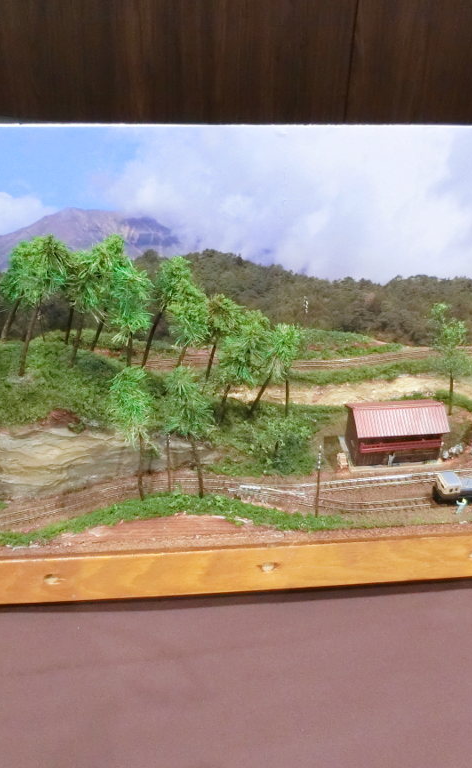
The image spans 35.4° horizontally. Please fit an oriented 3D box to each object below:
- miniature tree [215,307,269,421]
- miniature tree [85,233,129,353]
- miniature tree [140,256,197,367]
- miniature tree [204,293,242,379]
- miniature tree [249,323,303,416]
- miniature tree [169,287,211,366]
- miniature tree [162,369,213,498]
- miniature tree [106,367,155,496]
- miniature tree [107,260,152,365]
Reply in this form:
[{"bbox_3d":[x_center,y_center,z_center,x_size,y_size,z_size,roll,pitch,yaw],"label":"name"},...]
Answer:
[{"bbox_3d":[0.007,-0.016,0.797,0.060,0.143,0.055,-2,33,-5],"label":"miniature tree"},{"bbox_3d":[-0.139,-0.093,0.801,0.045,0.142,0.045,-2,33,-5],"label":"miniature tree"},{"bbox_3d":[-0.073,-0.072,0.804,0.061,0.140,0.055,-2,33,-5],"label":"miniature tree"},{"bbox_3d":[-0.014,-0.046,0.815,0.042,0.119,0.042,-2,33,-5],"label":"miniature tree"},{"bbox_3d":[0.043,-0.013,0.810,0.059,0.120,0.055,-2,33,-5],"label":"miniature tree"},{"bbox_3d":[-0.051,-0.055,0.811,0.046,0.111,0.046,-2,33,-5],"label":"miniature tree"},{"bbox_3d":[-0.045,0.050,0.705,0.049,0.154,0.049,-2,33,-5],"label":"miniature tree"},{"bbox_3d":[-0.100,0.052,0.700,0.045,0.158,0.045,-2,33,-5],"label":"miniature tree"},{"bbox_3d":[-0.115,-0.072,0.799,0.050,0.130,0.050,-2,33,-5],"label":"miniature tree"}]

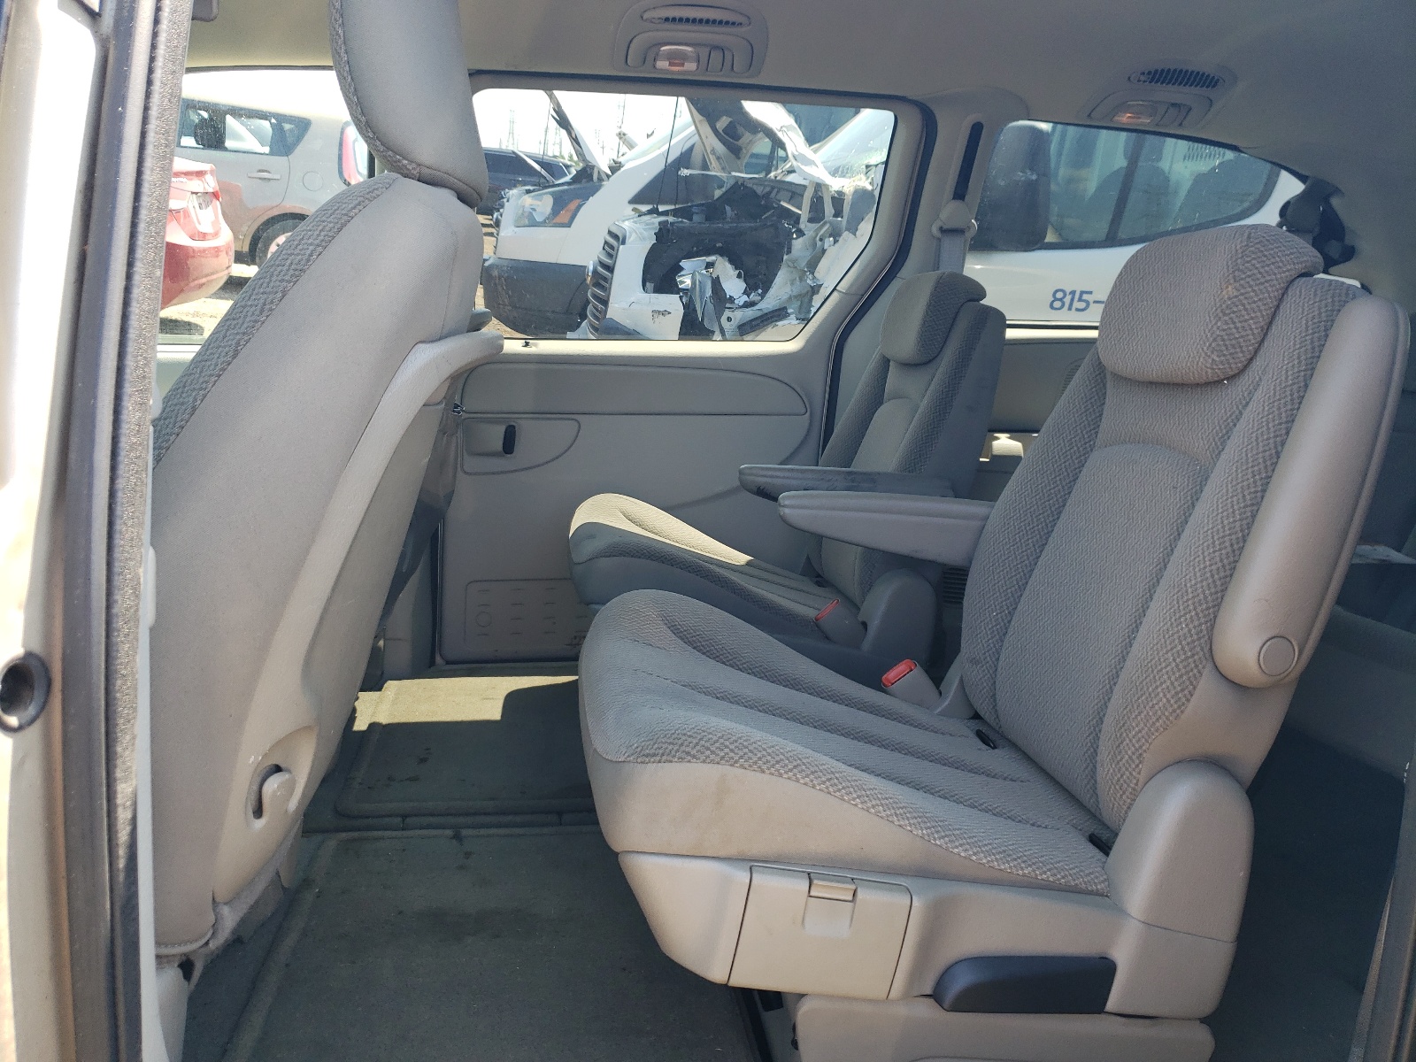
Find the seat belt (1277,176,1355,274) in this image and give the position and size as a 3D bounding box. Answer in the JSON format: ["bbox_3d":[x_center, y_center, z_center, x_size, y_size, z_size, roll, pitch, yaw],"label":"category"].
[{"bbox_3d":[1.298,-0.652,2.266,0.130,0.190,0.100,0,11,-9],"label":"seat belt"}]

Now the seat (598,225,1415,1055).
[{"bbox_3d":[0.251,0.086,1.259,0.800,0.880,0.580,0,11,-9],"label":"seat"}]

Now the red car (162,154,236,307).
[{"bbox_3d":[-5.303,-1.790,6.134,4.600,1.470,1.780,-1,16,-7],"label":"red car"}]

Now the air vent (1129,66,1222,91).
[{"bbox_3d":[0.865,-0.830,1.956,0.175,0.030,0.050,0,11,-9],"label":"air vent"}]

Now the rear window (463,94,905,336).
[{"bbox_3d":[-0.055,-0.624,2.210,0.840,0.490,0.060,0,28,-9],"label":"rear window"}]

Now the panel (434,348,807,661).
[{"bbox_3d":[-0.180,-0.048,2.376,0.840,0.690,0.090,0,11,-9],"label":"panel"}]

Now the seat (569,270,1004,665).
[{"bbox_3d":[0.127,-0.057,2.036,0.800,0.880,0.580,0,11,-9],"label":"seat"}]

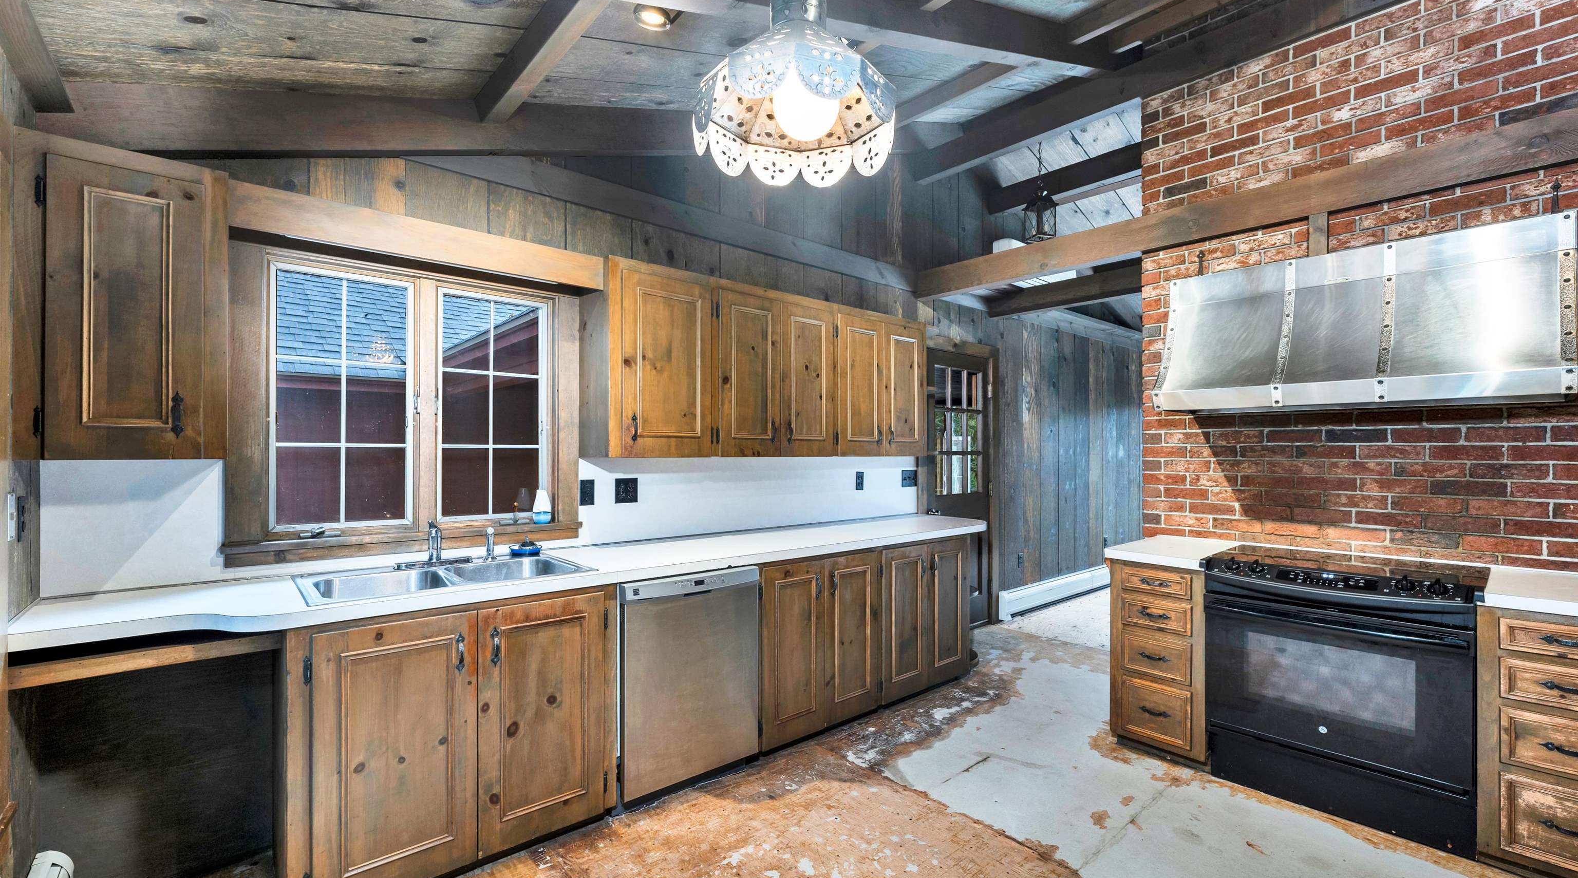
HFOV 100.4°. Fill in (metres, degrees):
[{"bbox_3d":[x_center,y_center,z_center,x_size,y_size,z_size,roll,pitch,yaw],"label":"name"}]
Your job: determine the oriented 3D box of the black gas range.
[{"bbox_3d":[2.176,0.920,2.590,0.630,0.905,0.765,1,-1,-41],"label":"black gas range"}]

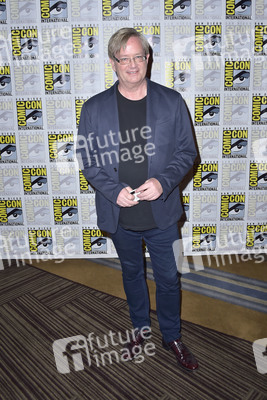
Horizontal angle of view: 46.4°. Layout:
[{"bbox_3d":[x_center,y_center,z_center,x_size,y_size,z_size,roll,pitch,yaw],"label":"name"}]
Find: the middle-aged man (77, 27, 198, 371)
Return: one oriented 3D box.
[{"bbox_3d":[0.034,0.034,1.691,0.640,1.800,0.420,-1,10,3],"label":"middle-aged man"}]

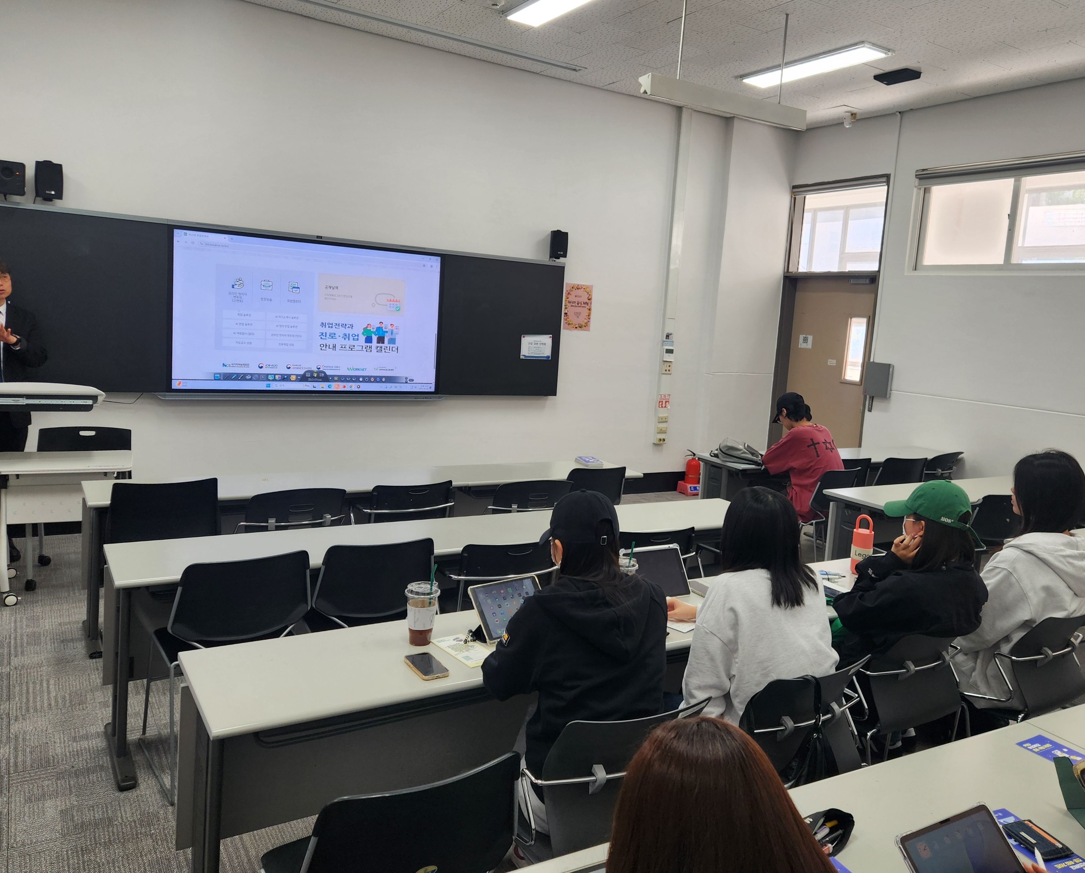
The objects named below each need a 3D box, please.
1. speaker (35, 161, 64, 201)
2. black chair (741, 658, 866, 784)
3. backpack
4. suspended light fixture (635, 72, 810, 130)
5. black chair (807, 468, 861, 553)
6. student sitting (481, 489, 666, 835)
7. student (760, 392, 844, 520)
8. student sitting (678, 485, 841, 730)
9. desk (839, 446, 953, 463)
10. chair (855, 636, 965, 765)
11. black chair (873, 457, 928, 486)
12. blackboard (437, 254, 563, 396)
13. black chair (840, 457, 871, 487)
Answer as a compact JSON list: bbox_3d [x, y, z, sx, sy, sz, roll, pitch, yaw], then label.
[{"bbox_3d":[-2.996,-1.552,4.699,0.145,0.235,0.150,-2,11,-35],"label":"speaker"},{"bbox_3d":[0.577,0.956,2.333,0.520,0.800,0.550,-1,10,-31],"label":"black chair"},{"bbox_3d":[1.511,0.098,5.800,0.290,0.160,0.450,-3,11,-39],"label":"backpack"},{"bbox_3d":[1.146,-2.058,4.825,1.260,0.122,0.130,-1,9,-29],"label":"suspended light fixture"},{"bbox_3d":[1.865,0.576,5.490,0.500,0.790,0.540,-2,11,-36],"label":"black chair"},{"bbox_3d":[0.015,0.731,2.061,0.540,1.270,0.720,-2,11,-34],"label":"student sitting"},{"bbox_3d":[1.802,0.313,5.590,0.540,1.270,0.720,-2,11,-37],"label":"student"},{"bbox_3d":[0.551,0.726,2.391,0.580,1.250,0.720,-2,11,-35],"label":"student sitting"},{"bbox_3d":[2.812,0.499,6.480,1.200,0.707,0.450,-1,10,-31],"label":"desk"},{"bbox_3d":[1.078,0.930,2.744,0.520,0.800,0.550,-1,10,-31],"label":"chair"},{"bbox_3d":[2.451,0.531,5.738,0.500,0.814,0.540,0,9,-25],"label":"black chair"},{"bbox_3d":[-0.339,-0.912,6.449,1.130,1.165,0.070,-1,10,-31],"label":"blackboard"},{"bbox_3d":[2.033,0.521,5.731,0.480,0.820,0.530,-2,10,-31],"label":"black chair"}]

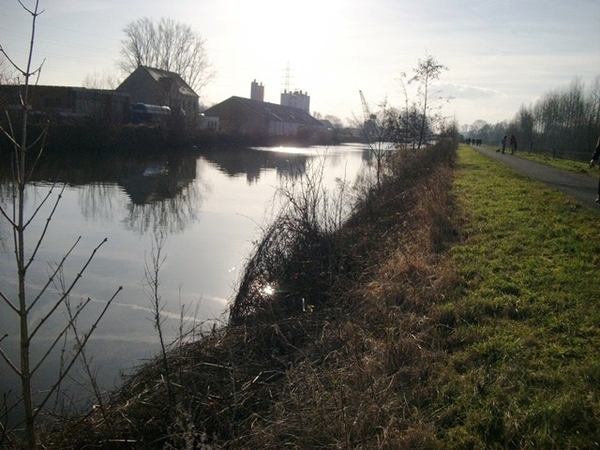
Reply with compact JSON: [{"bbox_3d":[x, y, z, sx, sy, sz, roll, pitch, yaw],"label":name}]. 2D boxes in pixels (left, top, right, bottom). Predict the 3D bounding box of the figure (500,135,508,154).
[{"bbox_3d":[18.091,-7.058,49.000,0.470,1.700,0.520,2,10,-6],"label":"figure"}]

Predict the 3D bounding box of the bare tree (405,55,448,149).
[{"bbox_3d":[9.122,-8.798,40.000,3.100,6.900,3.000,3,10,0],"label":"bare tree"}]

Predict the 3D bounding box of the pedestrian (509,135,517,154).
[{"bbox_3d":[18.650,-6.986,48.500,0.500,1.750,0.550,2,10,-6],"label":"pedestrian"}]

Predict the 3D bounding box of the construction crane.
[{"bbox_3d":[33.099,-53.056,270.000,10.000,24.500,5.000,-5,13,-41],"label":"construction crane"}]

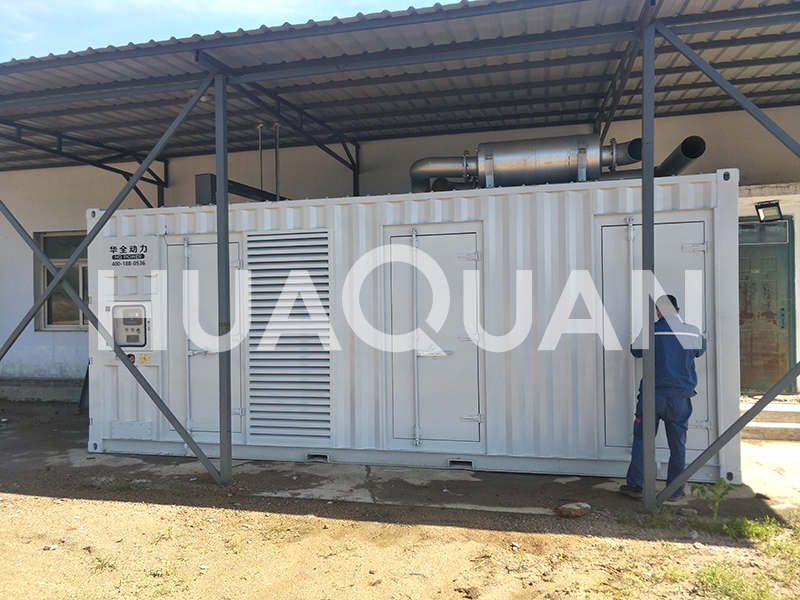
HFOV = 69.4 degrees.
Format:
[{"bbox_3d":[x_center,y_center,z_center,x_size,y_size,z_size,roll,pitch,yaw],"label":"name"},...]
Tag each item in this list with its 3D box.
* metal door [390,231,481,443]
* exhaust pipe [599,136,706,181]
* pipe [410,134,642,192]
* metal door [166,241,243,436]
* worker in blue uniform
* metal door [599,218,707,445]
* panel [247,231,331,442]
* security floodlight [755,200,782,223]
[{"bbox_3d":[0.341,0.361,5.592,0.850,1.990,0.080,-1,0,13],"label":"metal door"},{"bbox_3d":[2.657,-1.458,6.335,0.850,0.240,1.520,-1,0,13],"label":"exhaust pipe"},{"bbox_3d":[1.288,-1.395,6.041,2.410,0.555,0.470,-1,0,13],"label":"pipe"},{"bbox_3d":[-2.069,0.400,6.145,0.860,2.000,0.080,-1,0,13],"label":"metal door"},{"bbox_3d":[2.186,0.791,4.801,0.660,1.664,0.480,-1,0,10],"label":"worker in blue uniform"},{"bbox_3d":[2.266,0.321,5.151,0.860,2.000,0.080,-1,0,13],"label":"metal door"},{"bbox_3d":[-1.133,0.380,5.930,0.900,2.160,0.080,-1,0,13],"label":"panel"},{"bbox_3d":[4.972,-1.196,7.766,0.110,0.260,0.290,-37,21,-32],"label":"security floodlight"}]

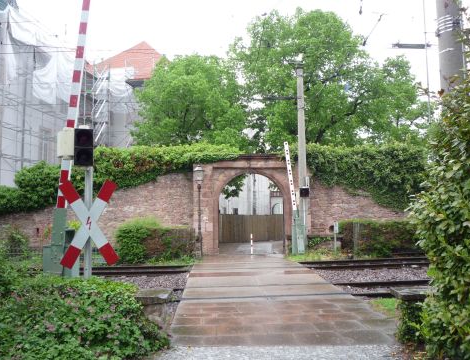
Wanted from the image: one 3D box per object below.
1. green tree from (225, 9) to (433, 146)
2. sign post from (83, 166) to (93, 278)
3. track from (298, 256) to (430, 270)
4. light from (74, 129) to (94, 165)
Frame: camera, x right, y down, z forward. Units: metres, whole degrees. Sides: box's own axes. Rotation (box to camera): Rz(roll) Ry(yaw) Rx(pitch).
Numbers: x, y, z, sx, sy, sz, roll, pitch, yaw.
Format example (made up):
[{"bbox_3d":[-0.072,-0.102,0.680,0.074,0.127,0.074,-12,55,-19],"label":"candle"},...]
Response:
[{"bbox_3d":[4.579,-2.928,22.422,9.300,11.834,8.500,-1,-4,0],"label":"green tree"},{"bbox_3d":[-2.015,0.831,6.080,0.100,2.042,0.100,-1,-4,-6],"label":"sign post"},{"bbox_3d":[3.578,2.362,12.346,3.700,0.170,1.250,-1,-4,-2],"label":"track"},{"bbox_3d":[-2.051,-0.439,6.080,0.260,0.510,0.250,-1,-4,-7],"label":"light"}]

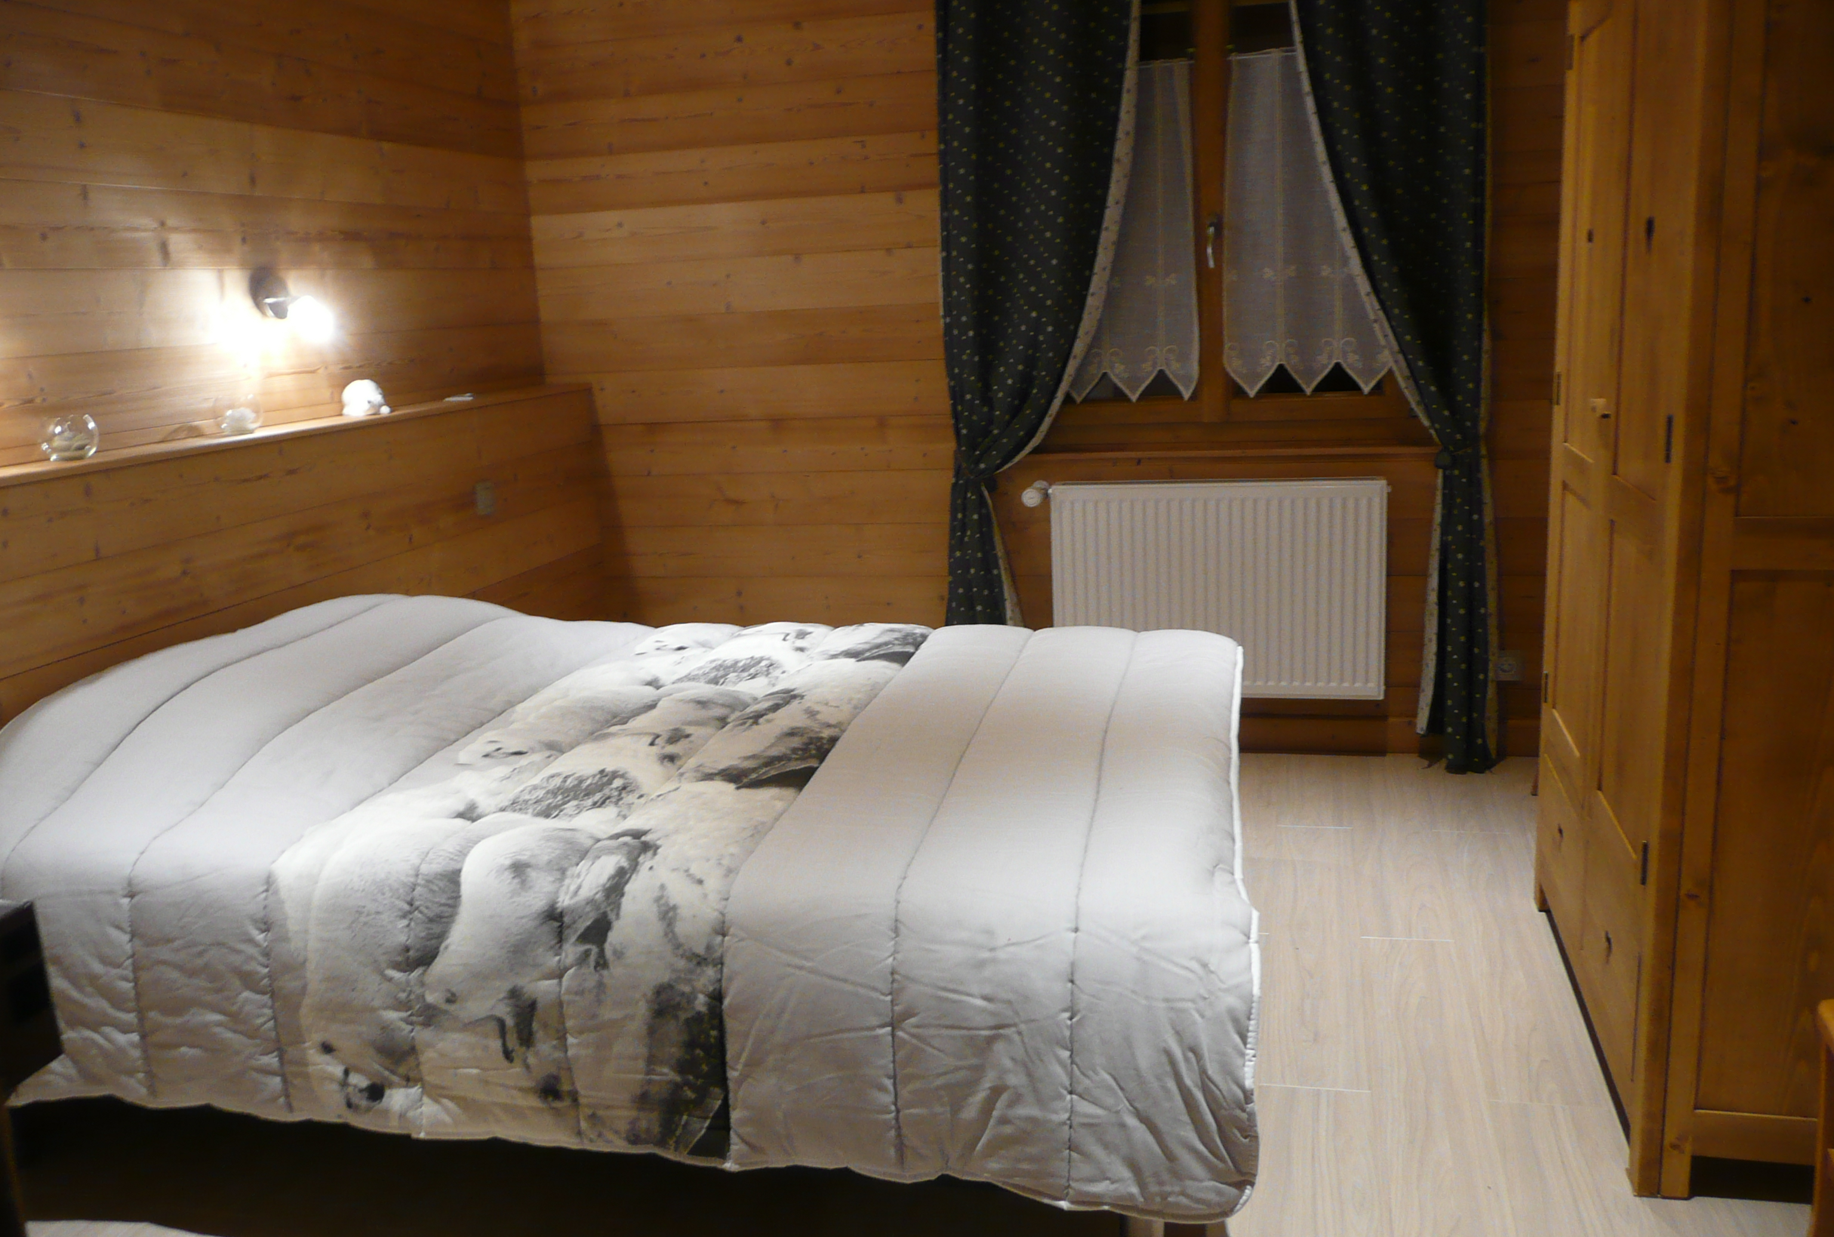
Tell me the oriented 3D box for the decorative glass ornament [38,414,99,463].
[{"bbox_3d":[-1.590,-0.339,2.785,0.098,0.084,0.098,1,13,15],"label":"decorative glass ornament"}]

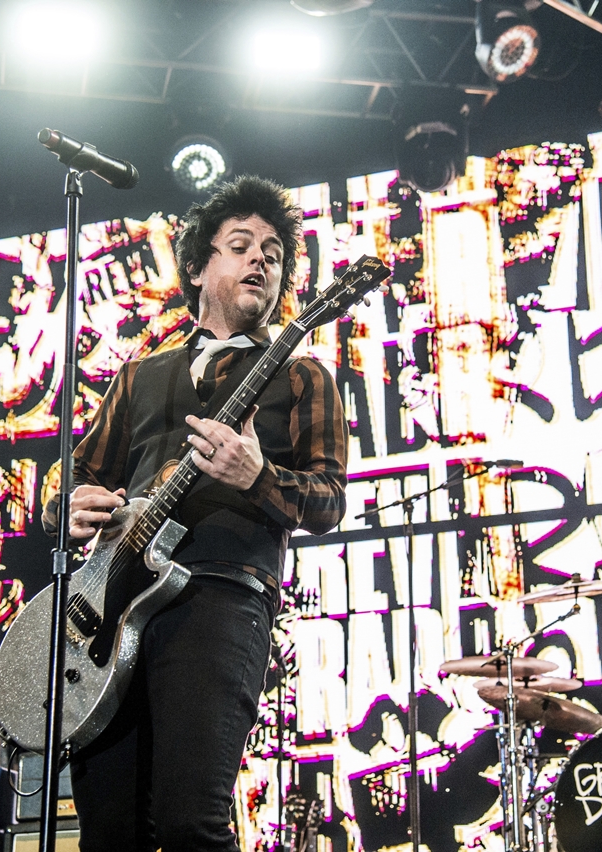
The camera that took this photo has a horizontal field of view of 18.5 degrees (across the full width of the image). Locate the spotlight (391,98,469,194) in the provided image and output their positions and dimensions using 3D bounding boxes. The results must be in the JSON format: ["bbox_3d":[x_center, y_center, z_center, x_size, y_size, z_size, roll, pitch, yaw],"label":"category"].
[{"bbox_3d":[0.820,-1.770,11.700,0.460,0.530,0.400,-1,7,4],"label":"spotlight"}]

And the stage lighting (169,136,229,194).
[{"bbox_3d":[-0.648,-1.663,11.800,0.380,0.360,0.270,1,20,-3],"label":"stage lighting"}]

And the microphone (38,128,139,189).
[{"bbox_3d":[-0.328,-0.413,2.850,0.048,0.048,0.240,-9,-10,26],"label":"microphone"}]

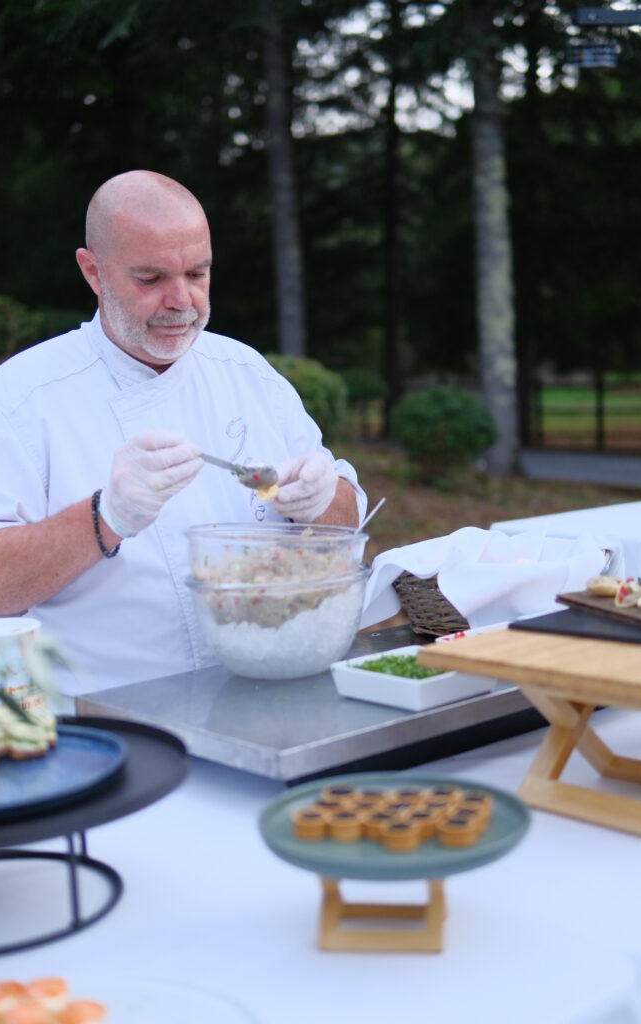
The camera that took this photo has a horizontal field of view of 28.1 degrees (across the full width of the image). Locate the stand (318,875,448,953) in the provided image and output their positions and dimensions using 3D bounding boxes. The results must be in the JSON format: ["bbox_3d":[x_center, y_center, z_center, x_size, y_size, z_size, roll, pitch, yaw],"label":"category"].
[{"bbox_3d":[0.047,0.286,0.978,0.092,0.071,0.075,-1,6,6],"label":"stand"}]

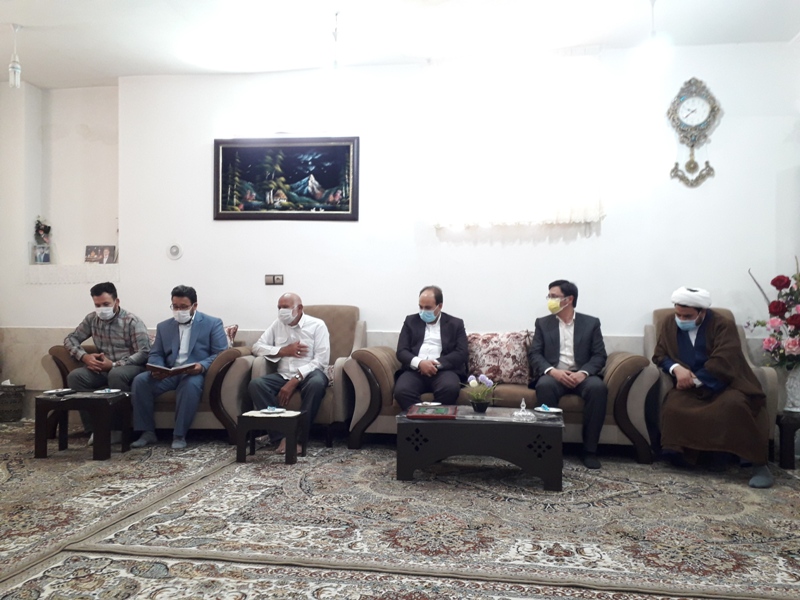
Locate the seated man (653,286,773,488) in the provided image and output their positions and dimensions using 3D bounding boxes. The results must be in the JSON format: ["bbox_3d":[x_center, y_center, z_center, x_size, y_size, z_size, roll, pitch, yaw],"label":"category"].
[{"bbox_3d":[2.066,0.510,4.193,0.660,1.192,0.950,0,0,18],"label":"seated man"}]

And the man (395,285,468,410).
[{"bbox_3d":[0.231,0.483,4.547,0.522,1.192,0.768,0,0,9],"label":"man"}]

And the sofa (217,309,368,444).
[{"bbox_3d":[-0.702,0.555,4.961,0.798,1.034,0.877,0,0,9],"label":"sofa"}]

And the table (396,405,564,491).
[{"bbox_3d":[0.503,0.902,3.907,0.969,0.386,0.470,0,0,11],"label":"table"}]

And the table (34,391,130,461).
[{"bbox_3d":[-2.138,0.852,4.276,0.502,0.409,0.335,0,0,5],"label":"table"}]

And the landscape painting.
[{"bbox_3d":[-1.018,-1.071,5.567,1.349,0.739,0.039,0,0,9],"label":"landscape painting"}]

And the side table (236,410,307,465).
[{"bbox_3d":[-0.867,0.935,4.280,0.411,0.304,0.260,0,0,7],"label":"side table"}]

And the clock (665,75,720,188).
[{"bbox_3d":[2.239,-1.278,4.760,0.370,0.805,0.070,0,0,9],"label":"clock"}]

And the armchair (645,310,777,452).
[{"bbox_3d":[2.216,0.580,4.596,0.778,1.034,0.857,0,0,9],"label":"armchair"}]

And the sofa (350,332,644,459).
[{"bbox_3d":[0.719,0.680,4.749,2.167,0.808,0.906,0,0,9],"label":"sofa"}]

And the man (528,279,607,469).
[{"bbox_3d":[1.205,0.478,4.514,0.540,1.247,0.800,0,0,12],"label":"man"}]

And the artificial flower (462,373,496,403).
[{"bbox_3d":[0.501,0.551,3.933,0.214,0.189,0.170,0,0,11],"label":"artificial flower"}]

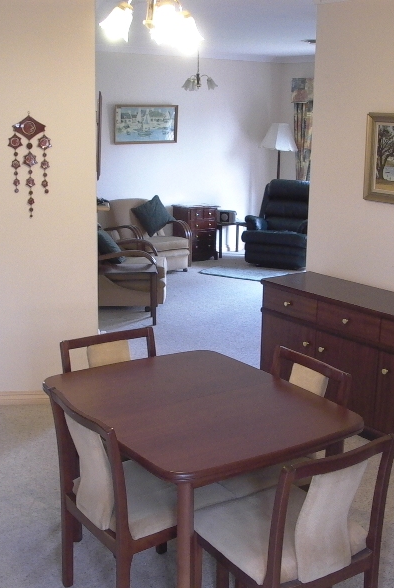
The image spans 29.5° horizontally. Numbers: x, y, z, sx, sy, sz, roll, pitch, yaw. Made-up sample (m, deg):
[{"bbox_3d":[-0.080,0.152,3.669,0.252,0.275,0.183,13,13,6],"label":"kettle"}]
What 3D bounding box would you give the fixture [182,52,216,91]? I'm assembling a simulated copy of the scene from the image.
[{"bbox_3d":[0.023,-2.296,7.370,0.380,0.560,0.380,1,13,0],"label":"fixture"}]

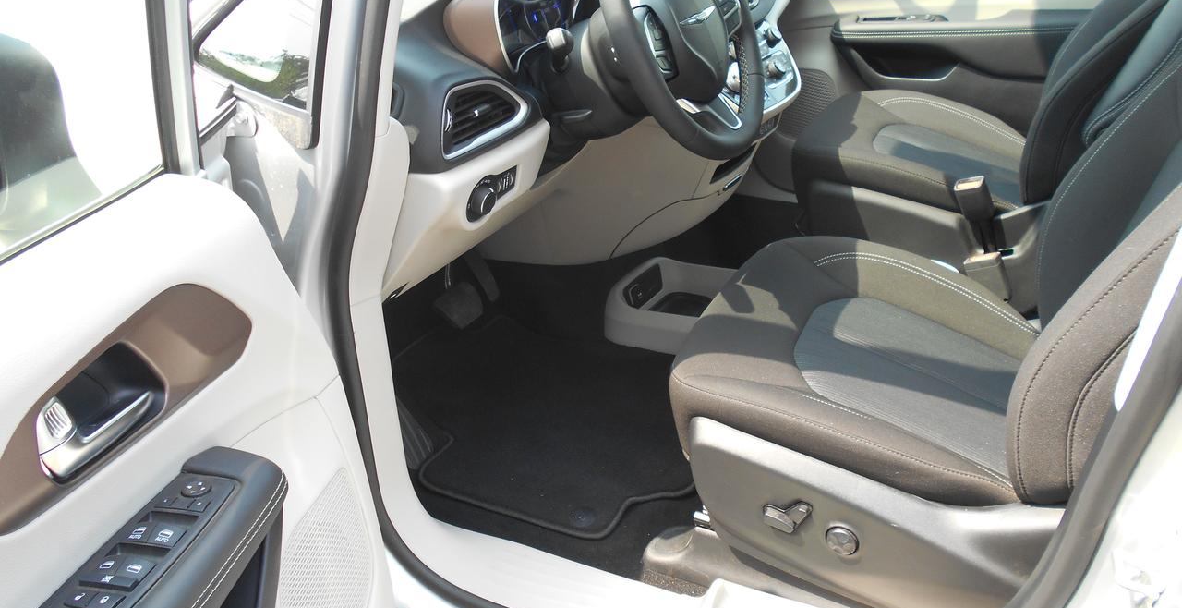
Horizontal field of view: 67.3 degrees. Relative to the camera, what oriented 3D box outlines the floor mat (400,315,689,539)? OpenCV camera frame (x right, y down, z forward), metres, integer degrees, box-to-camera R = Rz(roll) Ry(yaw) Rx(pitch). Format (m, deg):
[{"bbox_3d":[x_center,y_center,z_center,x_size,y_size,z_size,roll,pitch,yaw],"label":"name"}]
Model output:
[{"bbox_3d":[-0.063,0.174,1.614,0.680,0.075,0.520,9,31,27],"label":"floor mat"}]

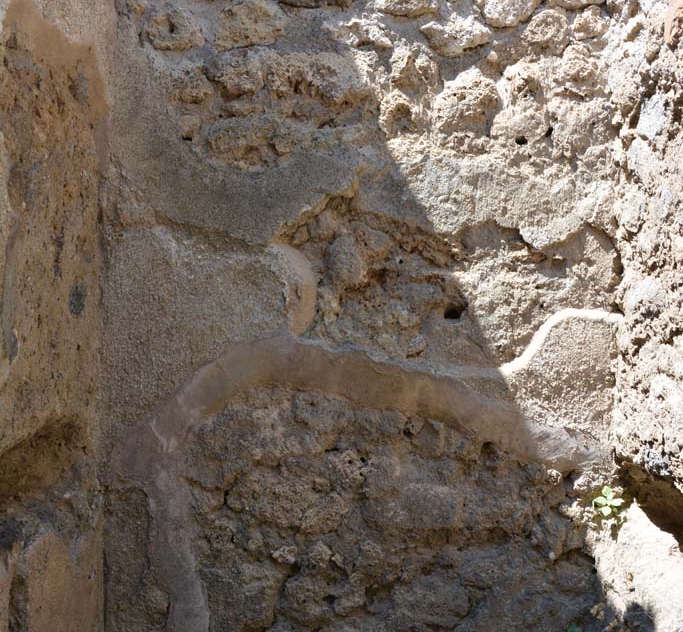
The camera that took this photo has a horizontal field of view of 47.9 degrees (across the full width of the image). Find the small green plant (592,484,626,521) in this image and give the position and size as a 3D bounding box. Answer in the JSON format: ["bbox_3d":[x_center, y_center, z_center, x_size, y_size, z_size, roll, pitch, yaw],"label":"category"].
[{"bbox_3d":[0.570,0.397,1.635,0.069,0.069,0.058,0,0,0],"label":"small green plant"}]

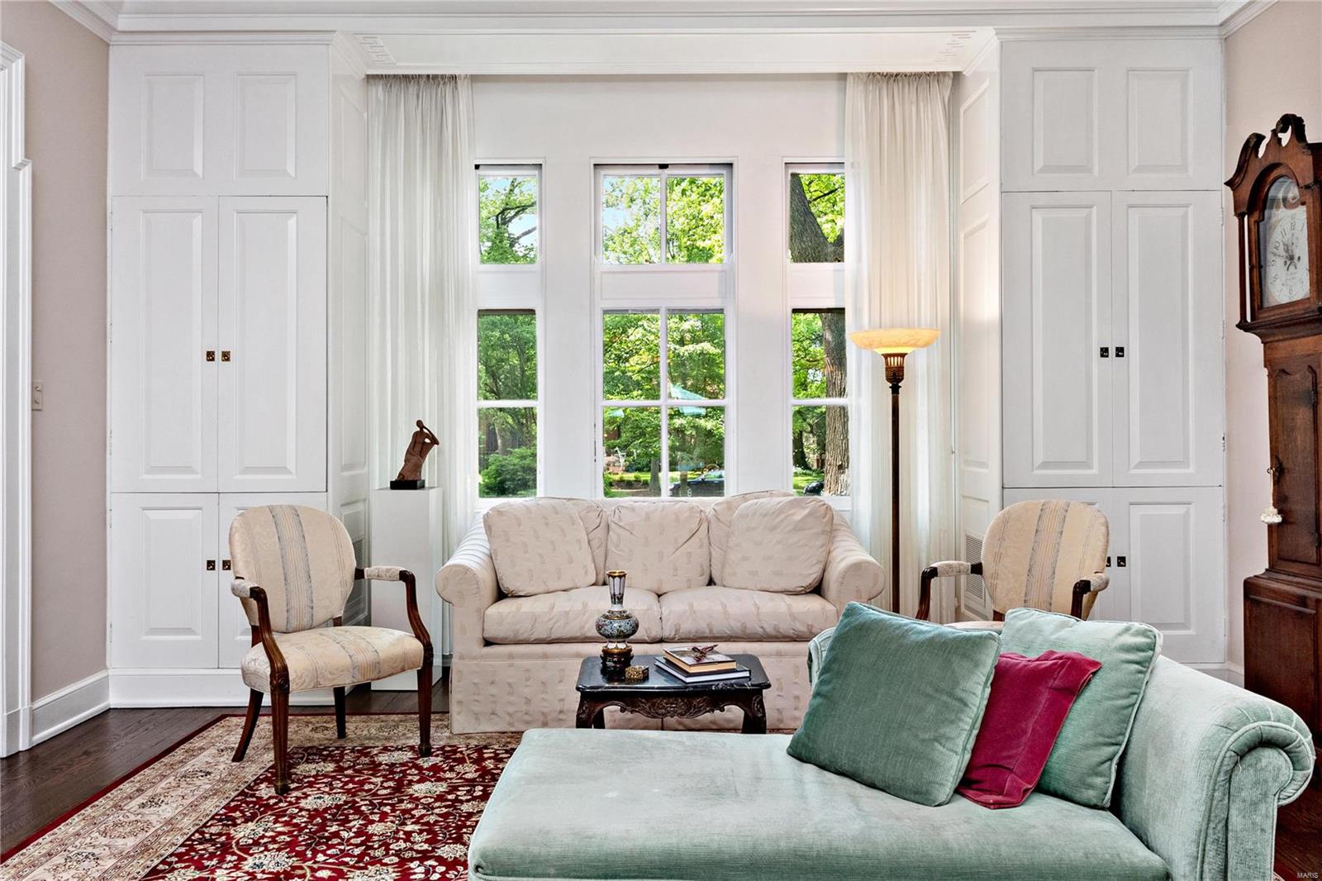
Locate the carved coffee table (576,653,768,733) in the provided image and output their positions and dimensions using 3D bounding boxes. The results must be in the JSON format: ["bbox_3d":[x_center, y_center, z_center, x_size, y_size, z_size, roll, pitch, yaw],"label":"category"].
[{"bbox_3d":[0.042,0.967,3.350,0.595,0.440,0.460,0,0,0],"label":"carved coffee table"}]

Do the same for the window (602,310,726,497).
[{"bbox_3d":[0.019,-0.197,5.450,0.679,0.996,0.090,0,0,0],"label":"window"}]

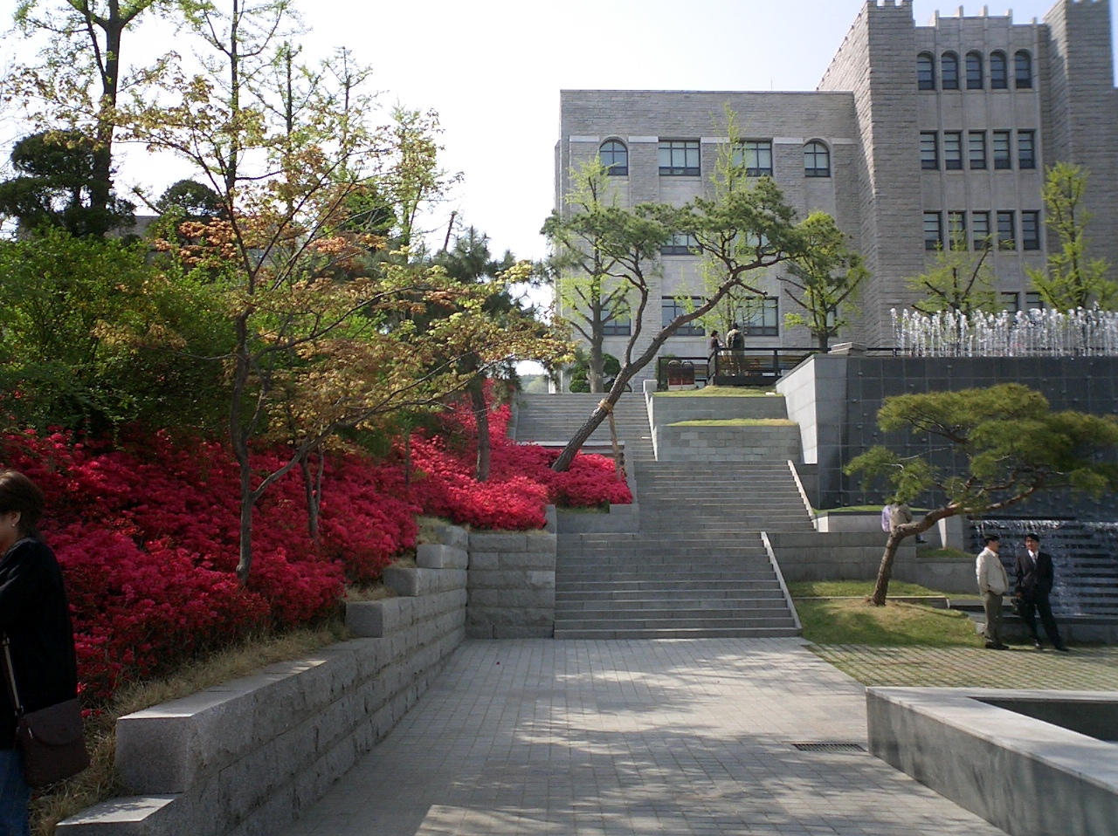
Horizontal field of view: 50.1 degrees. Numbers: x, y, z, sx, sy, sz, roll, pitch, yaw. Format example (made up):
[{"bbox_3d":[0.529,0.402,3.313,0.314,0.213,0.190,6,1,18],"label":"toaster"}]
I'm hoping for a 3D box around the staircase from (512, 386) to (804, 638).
[{"bbox_3d":[2.030,1.490,28.632,6.650,6.621,16.215,-1,-7,1],"label":"staircase"}]

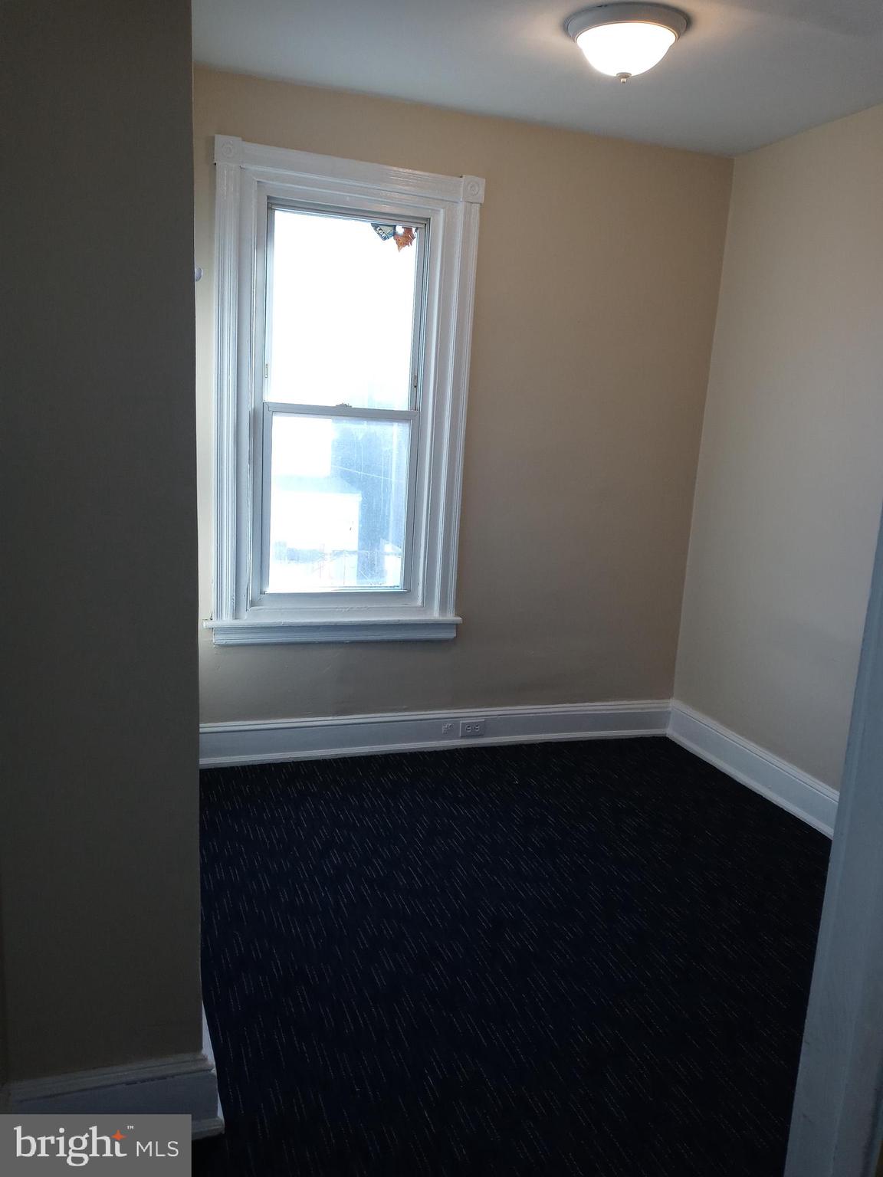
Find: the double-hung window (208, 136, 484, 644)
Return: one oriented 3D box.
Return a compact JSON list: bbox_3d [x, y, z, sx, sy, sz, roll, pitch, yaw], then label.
[{"bbox_3d":[-0.363,-0.668,3.563,1.014,1.780,0.105,-1,12,-19],"label":"double-hung window"}]

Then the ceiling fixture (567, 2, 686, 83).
[{"bbox_3d":[0.514,-1.500,2.679,0.344,0.138,0.344,3,11,-1],"label":"ceiling fixture"}]

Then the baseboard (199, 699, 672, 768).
[{"bbox_3d":[0.027,0.594,3.958,2.173,0.176,0.040,-1,12,-19],"label":"baseboard"}]

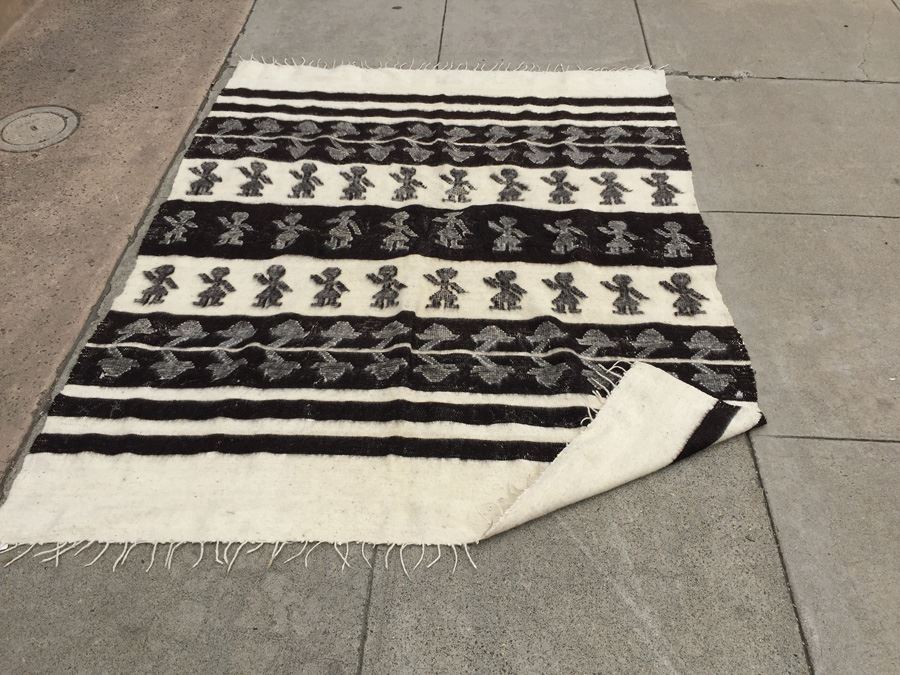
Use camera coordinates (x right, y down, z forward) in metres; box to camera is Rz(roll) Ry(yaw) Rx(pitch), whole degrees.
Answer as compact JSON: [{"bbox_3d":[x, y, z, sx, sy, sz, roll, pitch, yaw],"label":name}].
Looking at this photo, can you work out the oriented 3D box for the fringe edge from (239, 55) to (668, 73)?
[{"bbox_3d":[0.003,-1.141,3.139,1.800,0.016,0.105,2,47,2],"label":"fringe edge"}]

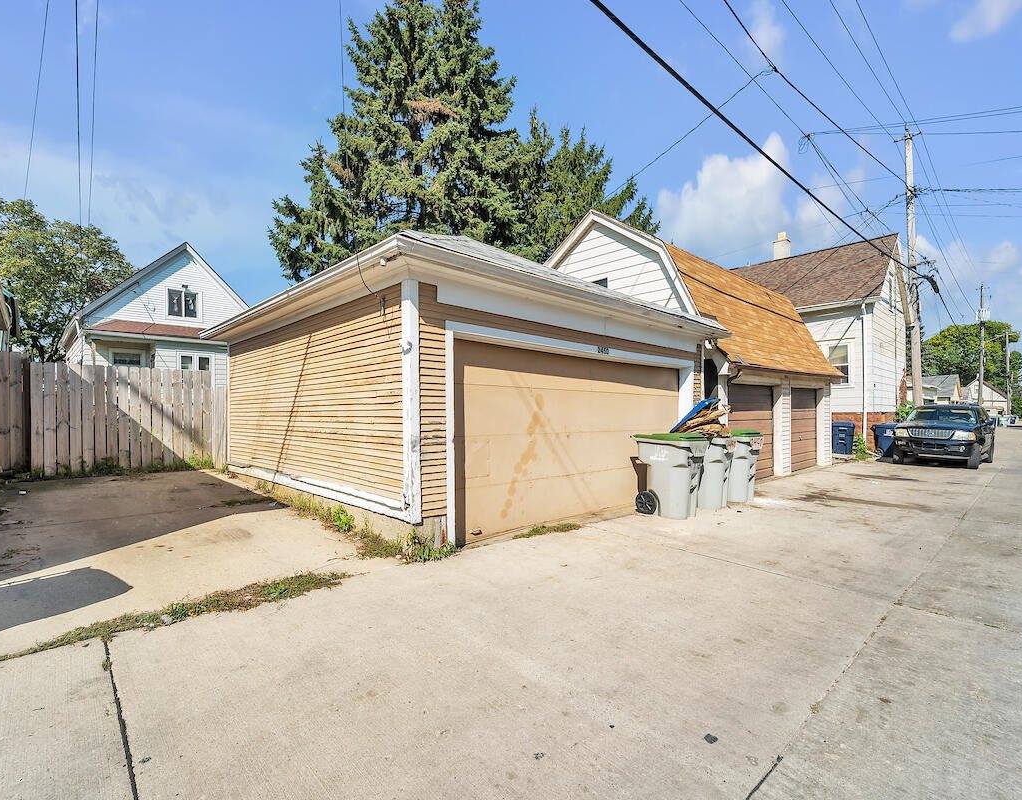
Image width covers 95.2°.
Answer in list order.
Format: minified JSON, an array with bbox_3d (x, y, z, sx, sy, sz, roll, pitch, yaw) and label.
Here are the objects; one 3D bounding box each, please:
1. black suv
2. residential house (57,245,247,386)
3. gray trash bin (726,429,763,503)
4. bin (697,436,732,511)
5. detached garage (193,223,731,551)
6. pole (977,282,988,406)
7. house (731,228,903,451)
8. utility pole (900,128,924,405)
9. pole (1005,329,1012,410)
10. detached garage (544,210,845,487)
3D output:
[{"bbox_3d":[13.105,0.976,14.123,4.800,1.810,1.850,1,-2,-40],"label":"black suv"},{"bbox_3d":[-17.208,-2.248,23.234,6.700,8.400,12.000,2,-3,-43],"label":"residential house"},{"bbox_3d":[3.709,1.081,7.852,0.820,1.120,0.680,-2,-3,44],"label":"gray trash bin"},{"bbox_3d":[2.951,1.066,7.284,0.820,1.120,0.680,-2,-3,44],"label":"bin"},{"bbox_3d":[-0.839,-0.719,8.920,7.115,4.835,6.924,2,-3,-44],"label":"detached garage"},{"bbox_3d":[38.394,-3.636,38.134,0.400,12.200,0.400,1,-3,-41],"label":"pole"},{"bbox_3d":[12.549,-2.303,23.054,7.200,8.800,10.000,1,-3,-42],"label":"house"},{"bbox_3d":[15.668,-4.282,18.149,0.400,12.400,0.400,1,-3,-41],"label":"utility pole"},{"bbox_3d":[61.844,-2.793,58.114,0.380,11.600,0.380,1,-3,-41],"label":"pole"},{"bbox_3d":[4.560,-1.173,12.888,6.600,5.950,6.100,1,-3,-41],"label":"detached garage"}]

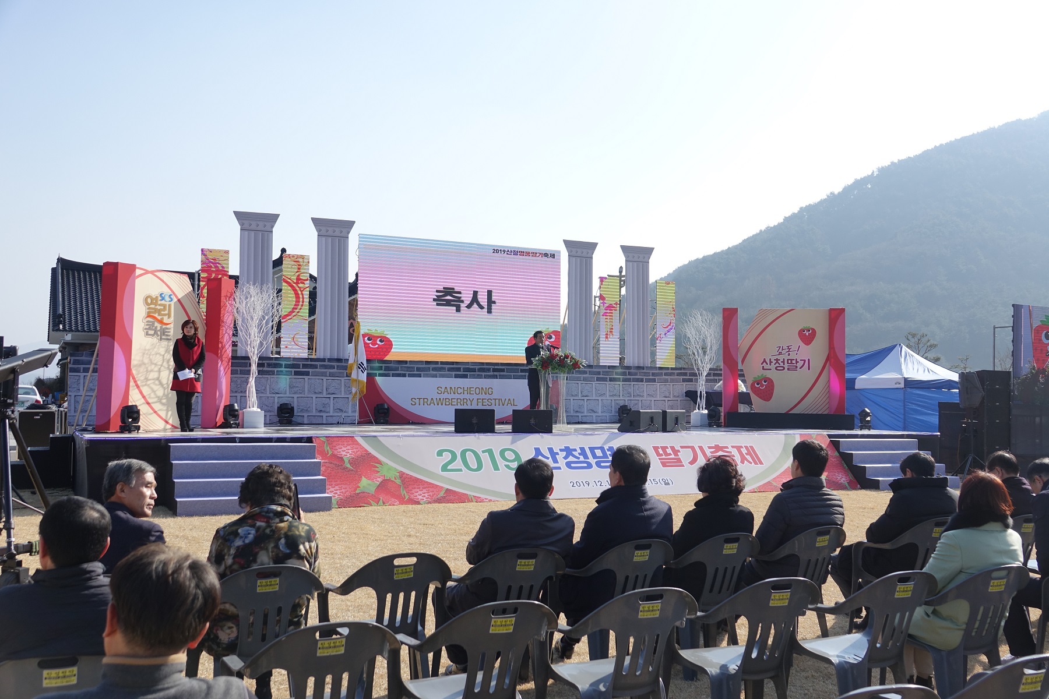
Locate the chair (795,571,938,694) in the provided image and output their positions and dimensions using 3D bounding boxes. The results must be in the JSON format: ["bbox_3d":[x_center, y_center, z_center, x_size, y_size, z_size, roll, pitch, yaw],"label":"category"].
[{"bbox_3d":[1.435,1.264,4.072,0.565,0.760,0.540,2,-3,-25],"label":"chair"}]

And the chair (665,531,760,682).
[{"bbox_3d":[1.030,1.405,5.650,0.560,0.776,0.550,2,-3,-24],"label":"chair"}]

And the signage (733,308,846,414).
[{"bbox_3d":[5.289,0.325,19.612,2.120,2.300,0.300,0,-3,-4],"label":"signage"}]

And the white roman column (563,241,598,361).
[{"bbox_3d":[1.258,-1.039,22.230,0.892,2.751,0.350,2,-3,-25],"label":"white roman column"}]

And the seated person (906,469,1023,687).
[{"bbox_3d":[1.913,1.136,4.603,0.540,1.161,0.680,2,-3,-20],"label":"seated person"}]

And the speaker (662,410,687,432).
[{"bbox_3d":[2.413,1.228,17.005,0.500,0.360,0.620,-2,-4,42],"label":"speaker"}]

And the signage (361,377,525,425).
[{"bbox_3d":[-1.339,1.067,20.626,4.400,0.970,0.080,2,-3,-23],"label":"signage"}]

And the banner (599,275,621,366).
[{"bbox_3d":[1.933,-0.634,22.400,0.510,2.000,0.100,2,-4,-27],"label":"banner"}]

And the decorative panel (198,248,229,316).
[{"bbox_3d":[-5.777,-0.860,18.400,0.490,1.980,0.120,2,-3,-24],"label":"decorative panel"}]

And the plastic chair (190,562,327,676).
[{"bbox_3d":[-1.259,1.345,4.540,0.570,0.780,0.570,2,-4,-27],"label":"plastic chair"}]

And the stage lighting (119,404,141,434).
[{"bbox_3d":[-5.574,0.987,14.000,0.290,0.385,0.240,3,-4,-33],"label":"stage lighting"}]

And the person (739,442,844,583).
[{"bbox_3d":[1.471,1.159,5.938,0.560,1.246,0.800,2,-3,-30],"label":"person"}]

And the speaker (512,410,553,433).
[{"bbox_3d":[0.126,1.142,15.758,0.620,0.360,0.480,1,-3,-2],"label":"speaker"}]

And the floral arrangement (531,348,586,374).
[{"bbox_3d":[0.629,0.210,18.100,0.930,0.470,0.500,2,-4,-27],"label":"floral arrangement"}]

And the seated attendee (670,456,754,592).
[{"bbox_3d":[0.943,1.182,5.614,0.520,1.157,0.740,2,-3,-22],"label":"seated attendee"}]

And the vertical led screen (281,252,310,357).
[{"bbox_3d":[-4.549,-0.887,19.673,0.520,2.030,0.100,2,-3,-23],"label":"vertical led screen"}]

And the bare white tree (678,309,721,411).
[{"bbox_3d":[3.506,0.214,19.850,0.820,2.020,0.800,1,-3,0],"label":"bare white tree"}]

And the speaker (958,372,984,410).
[{"bbox_3d":[8.213,0.756,18.200,0.400,0.660,0.430,0,-3,14],"label":"speaker"}]

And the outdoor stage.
[{"bbox_3d":[-0.703,1.825,17.123,12.850,0.870,7.800,2,-3,-23],"label":"outdoor stage"}]

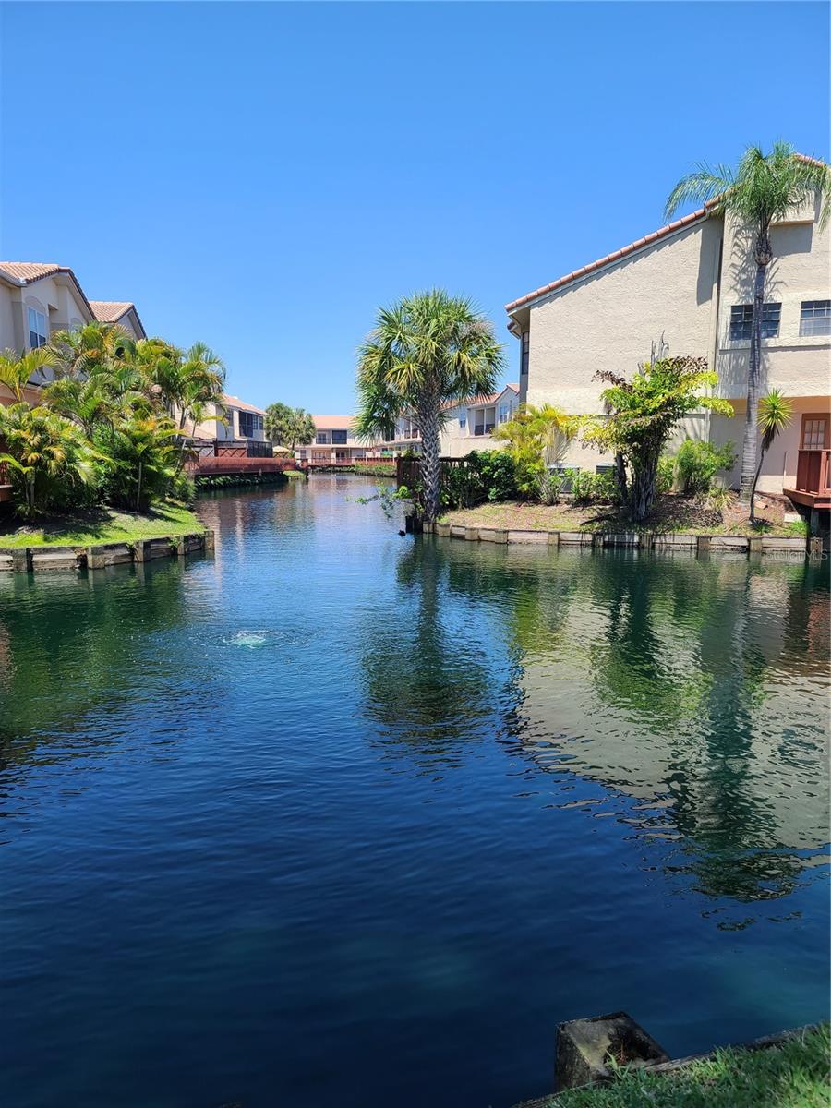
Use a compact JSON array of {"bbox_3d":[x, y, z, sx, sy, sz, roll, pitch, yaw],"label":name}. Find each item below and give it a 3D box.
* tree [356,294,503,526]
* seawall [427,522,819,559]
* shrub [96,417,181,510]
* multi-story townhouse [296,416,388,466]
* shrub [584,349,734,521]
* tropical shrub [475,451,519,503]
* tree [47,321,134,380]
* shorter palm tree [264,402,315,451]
[{"bbox_3d":[0.382,-3.895,21.386,3.840,6.100,3.840,0,7,0],"label":"tree"},{"bbox_3d":[4.138,-0.384,18.852,9.680,0.380,1.550,4,8,30],"label":"seawall"},{"bbox_3d":[-6.798,-2.250,19.672,2.000,2.350,2.000,0,7,0],"label":"shrub"},{"bbox_3d":[-9.781,-15.834,111.906,13.210,6.870,8.500,-1,7,-6],"label":"multi-story townhouse"},{"bbox_3d":[5.866,-2.846,19.297,3.610,4.080,3.000,0,7,0],"label":"shrub"},{"bbox_3d":[2.206,-2.152,22.102,1.220,1.370,1.300,0,7,0],"label":"tropical shrub"},{"bbox_3d":[-7.522,-3.292,18.733,2.219,4.250,2.219,0,7,0],"label":"tree"},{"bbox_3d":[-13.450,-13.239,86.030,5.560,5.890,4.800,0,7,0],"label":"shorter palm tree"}]

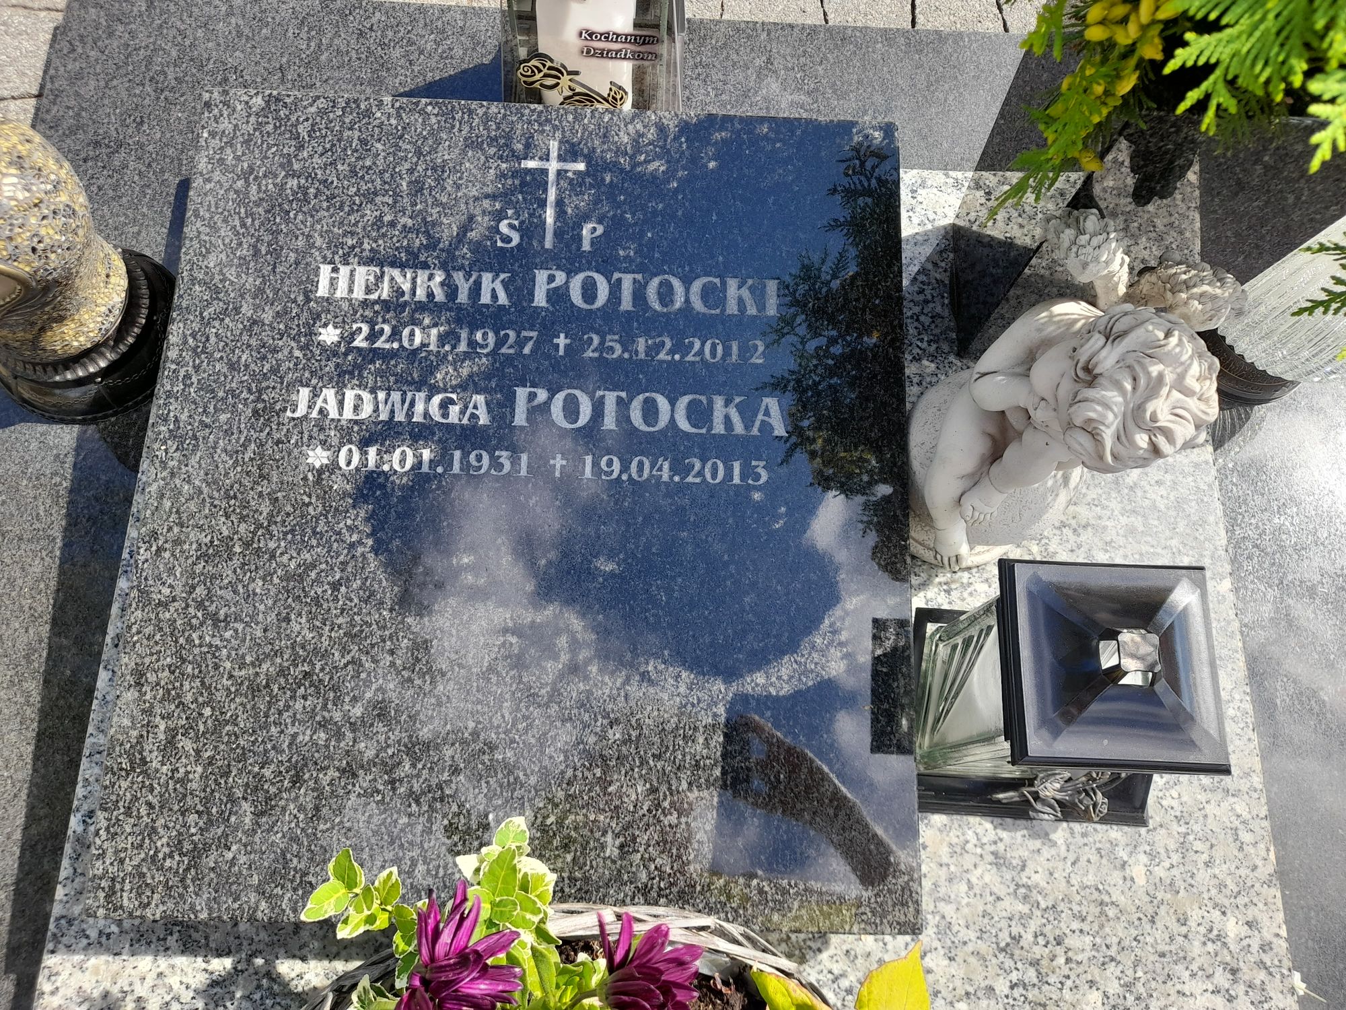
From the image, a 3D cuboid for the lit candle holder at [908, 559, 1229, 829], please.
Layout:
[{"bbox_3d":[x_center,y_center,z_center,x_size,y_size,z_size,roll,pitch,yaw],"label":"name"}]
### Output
[{"bbox_3d":[0.214,0.098,0.523,0.135,0.213,0.130,1,71,5],"label":"lit candle holder"}]

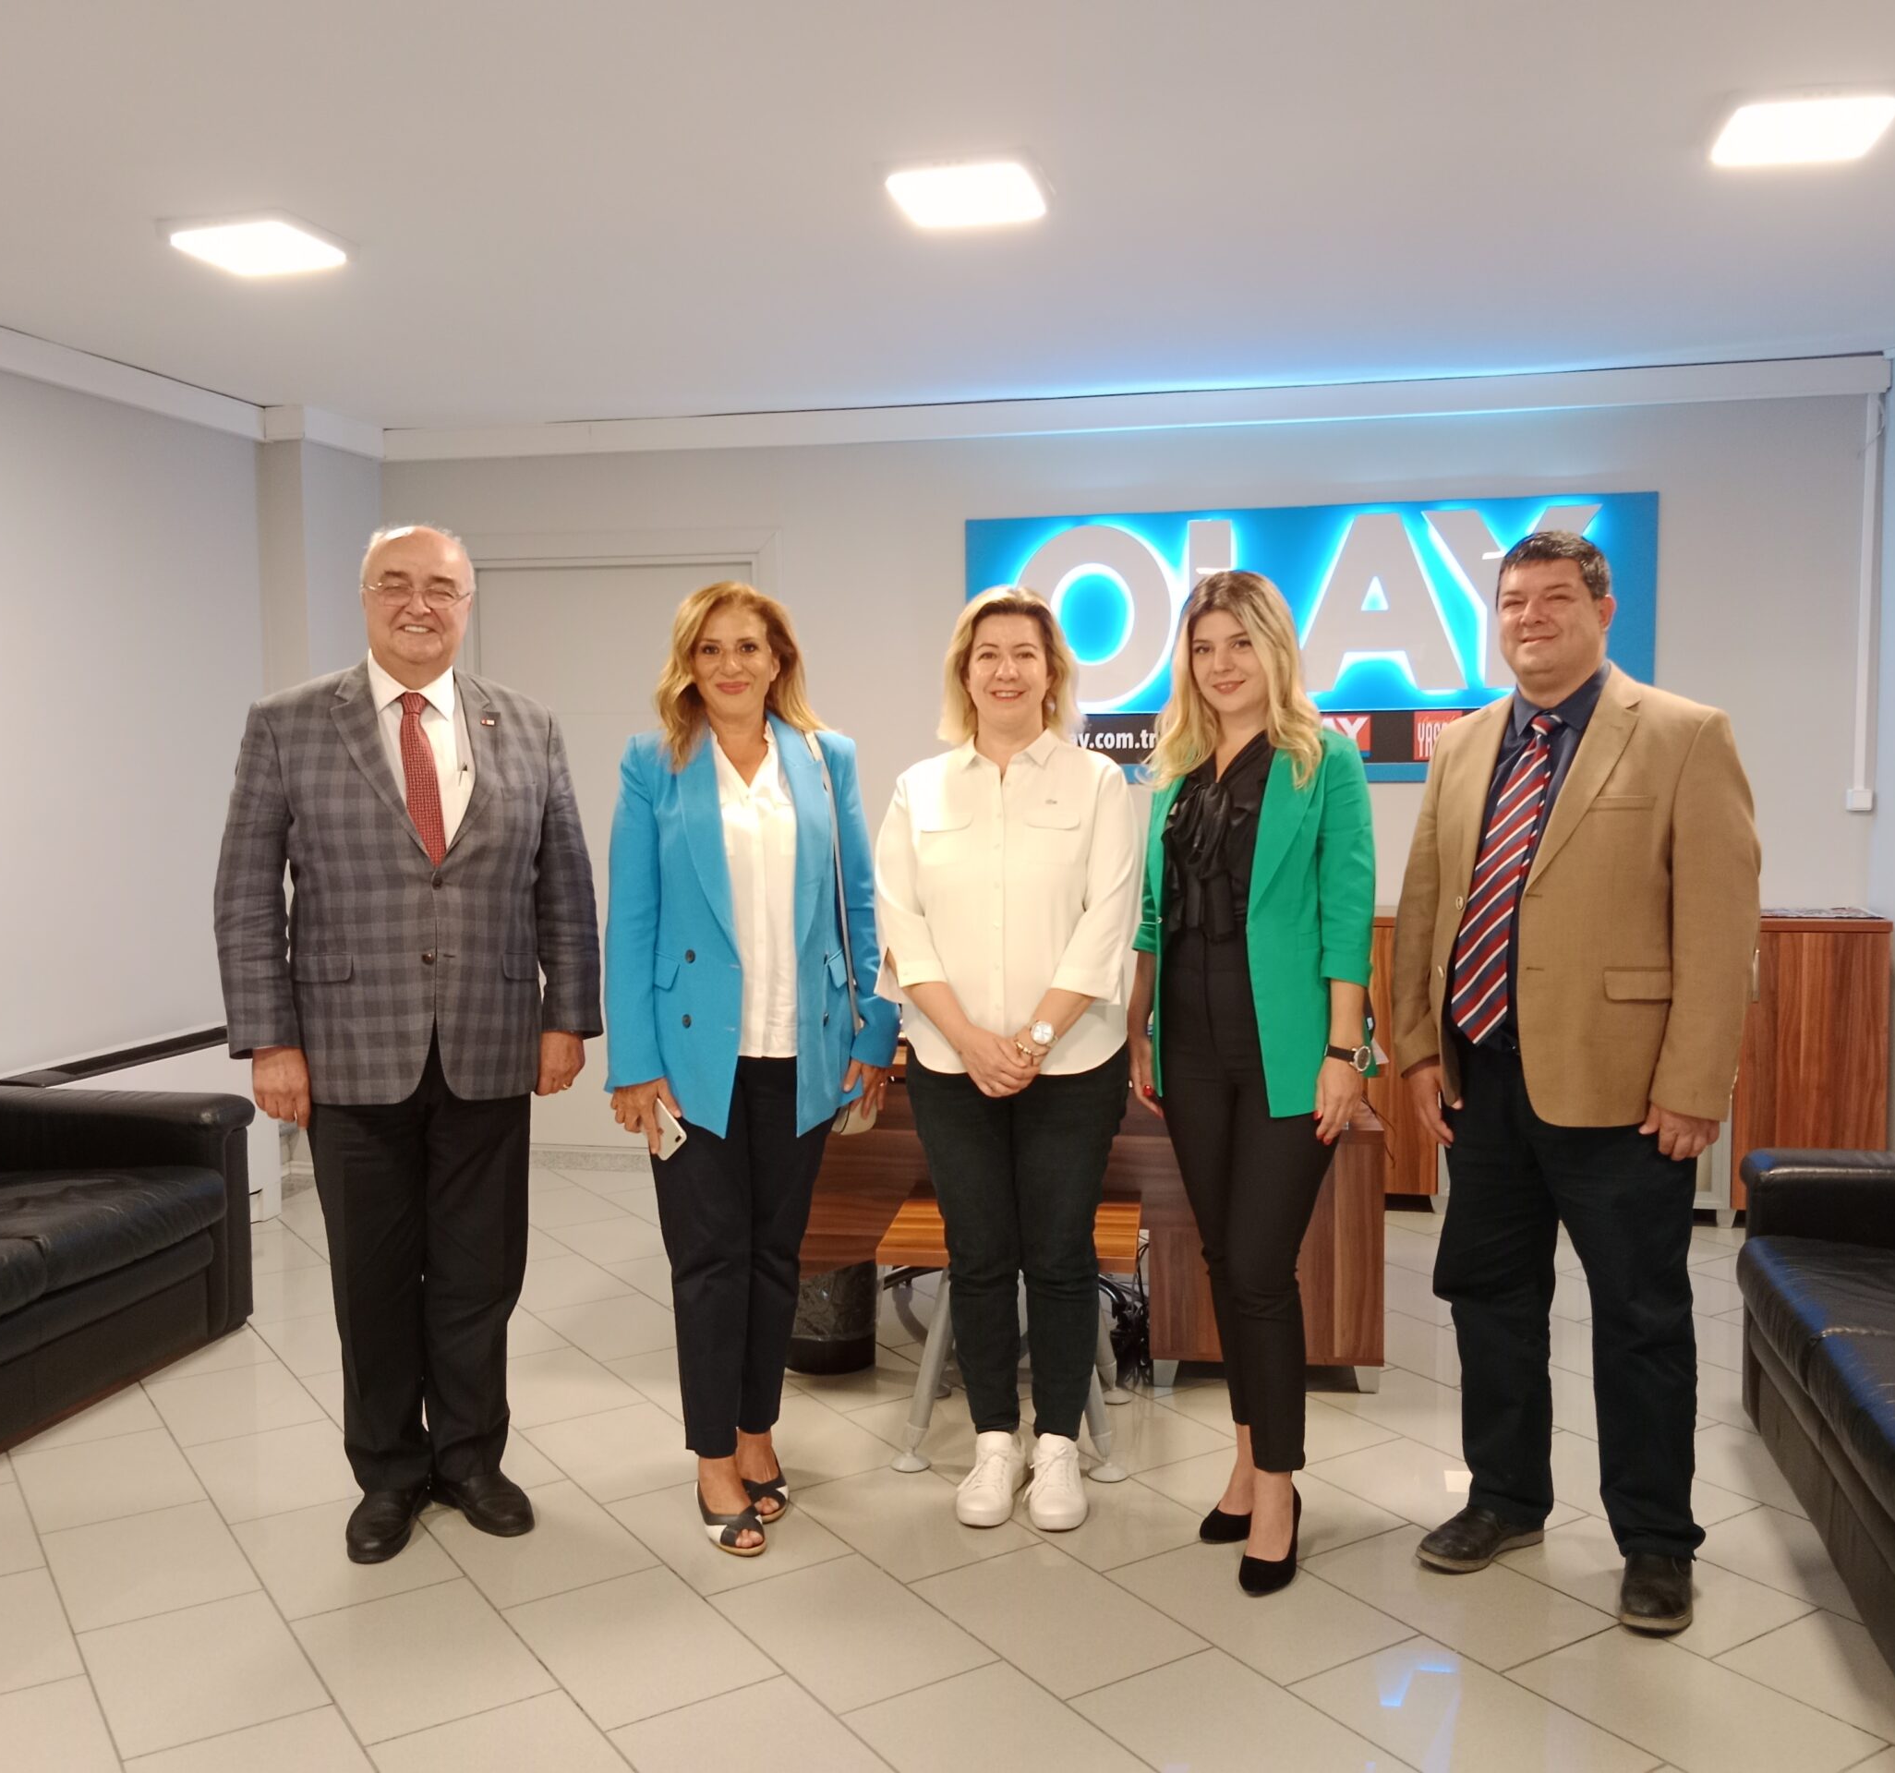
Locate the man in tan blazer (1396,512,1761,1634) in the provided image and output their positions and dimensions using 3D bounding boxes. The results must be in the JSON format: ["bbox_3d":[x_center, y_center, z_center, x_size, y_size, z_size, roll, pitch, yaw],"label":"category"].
[{"bbox_3d":[1.048,0.296,2.964,0.580,1.757,0.380,3,5,35],"label":"man in tan blazer"}]

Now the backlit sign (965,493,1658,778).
[{"bbox_3d":[1.107,-0.769,5.657,2.149,0.870,0.100,1,4,14],"label":"backlit sign"}]

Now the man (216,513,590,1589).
[{"bbox_3d":[-0.974,0.260,3.200,0.630,1.800,0.390,-1,4,-18],"label":"man"}]

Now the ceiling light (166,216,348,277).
[{"bbox_3d":[-1.559,-1.462,4.016,0.350,0.040,0.350,1,4,14],"label":"ceiling light"}]

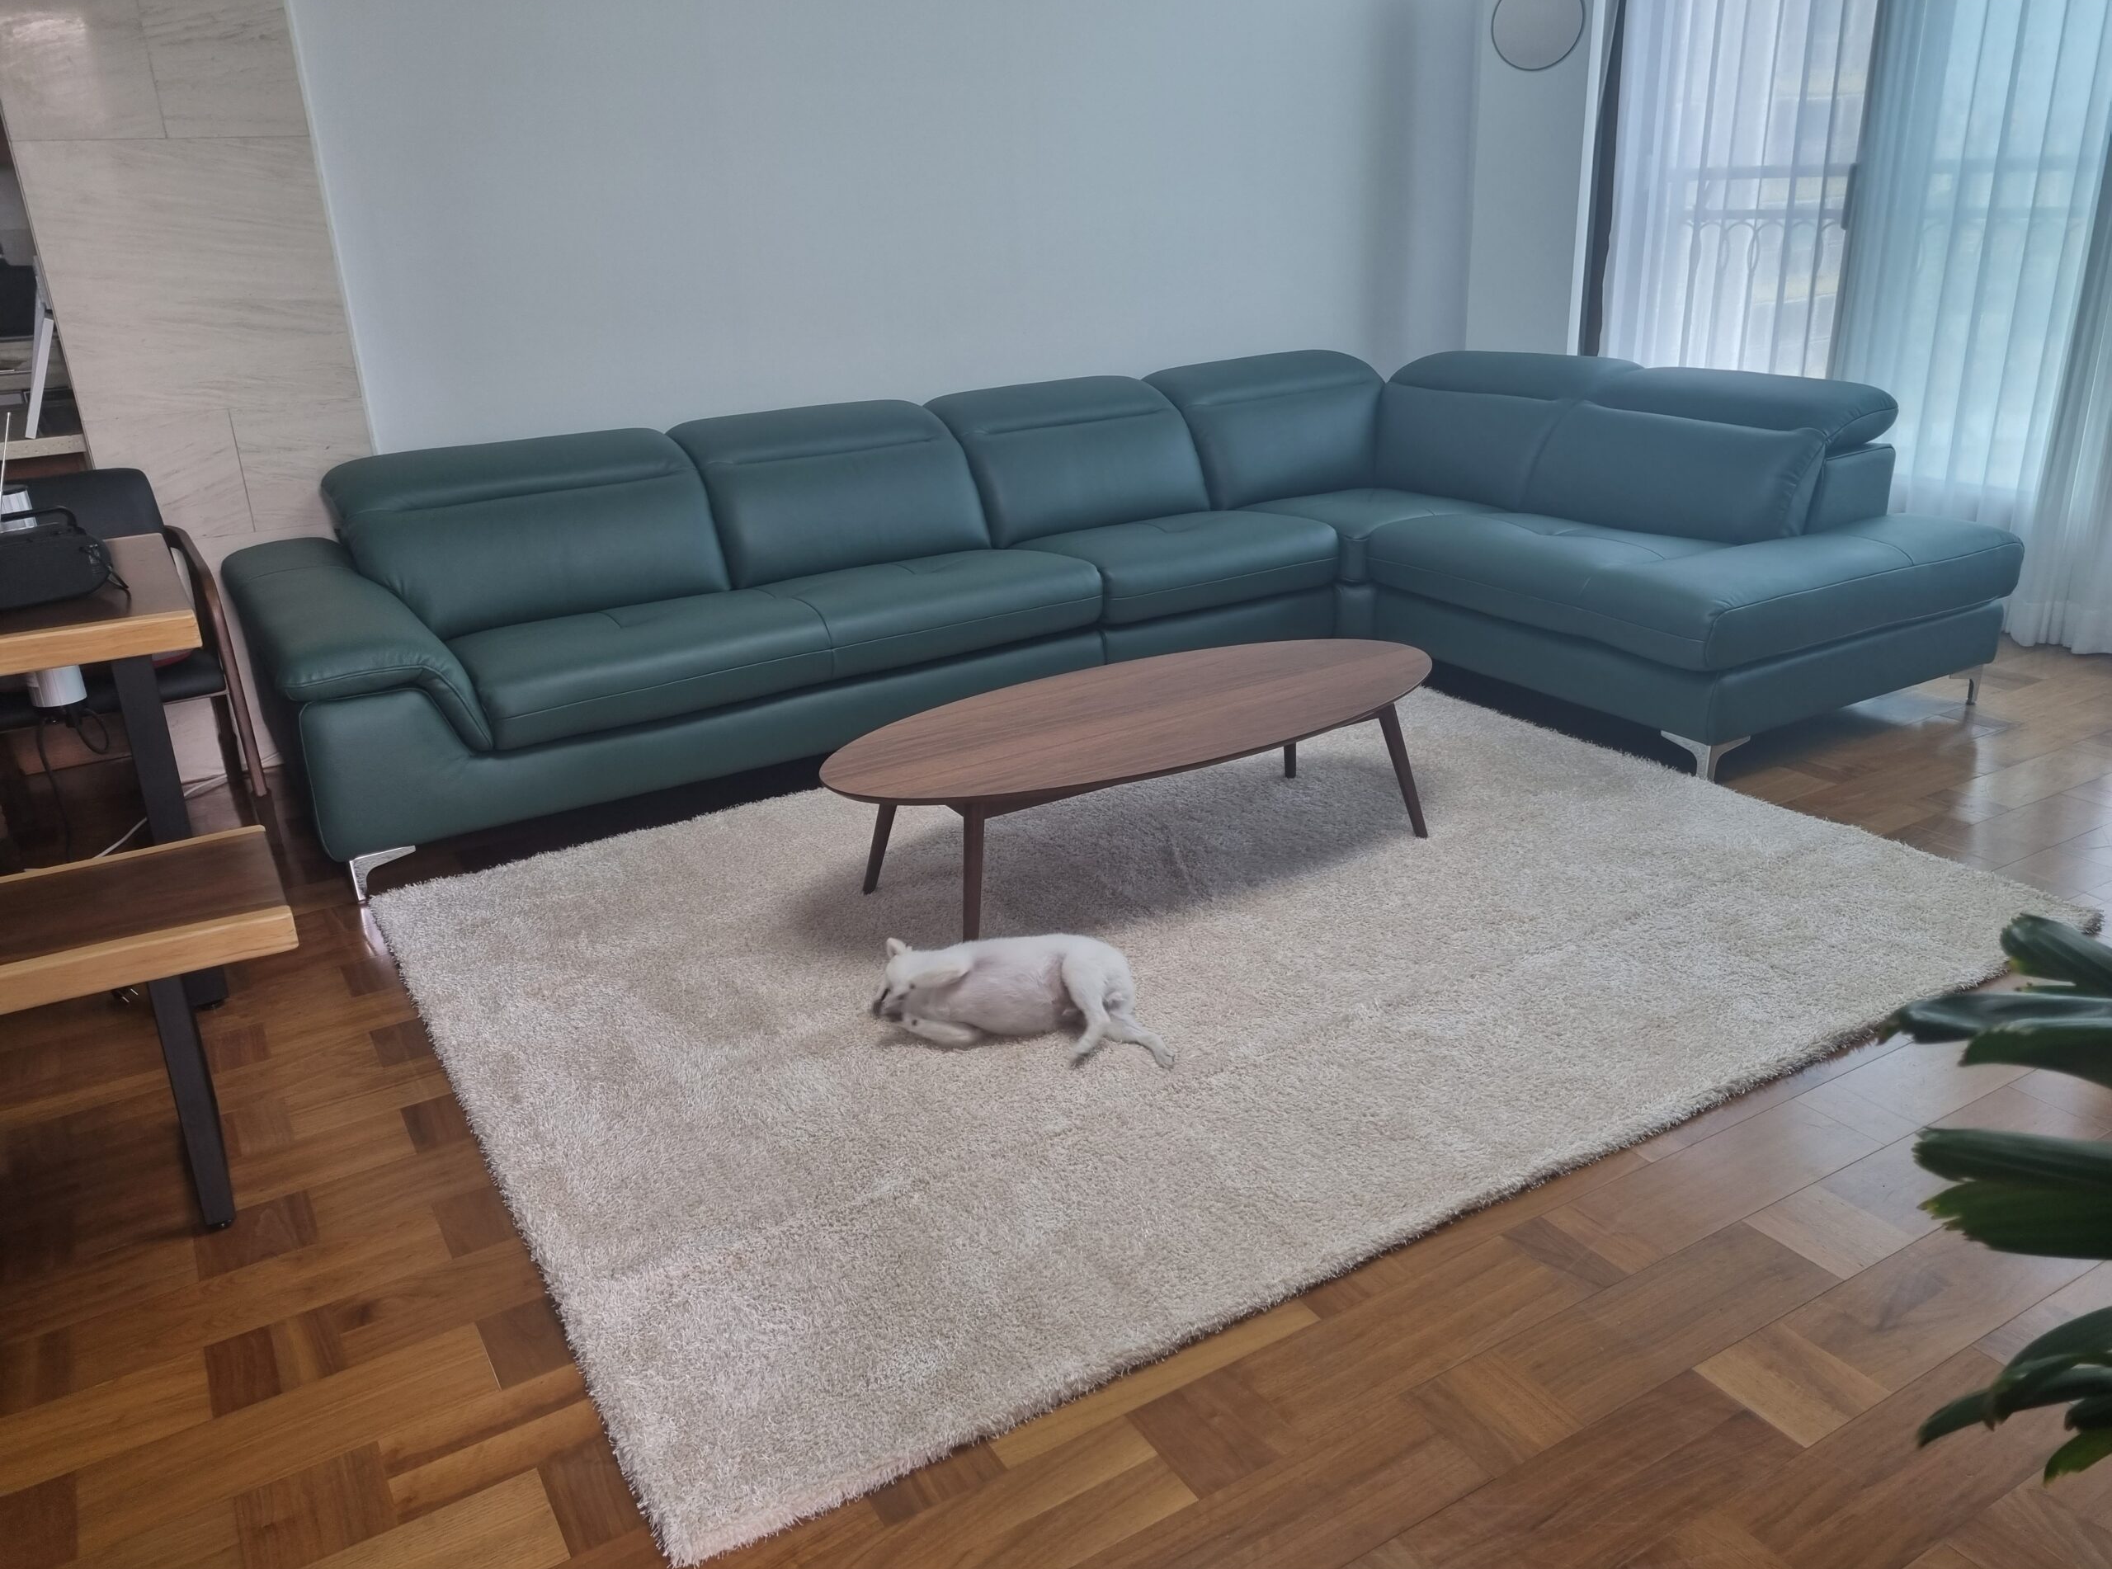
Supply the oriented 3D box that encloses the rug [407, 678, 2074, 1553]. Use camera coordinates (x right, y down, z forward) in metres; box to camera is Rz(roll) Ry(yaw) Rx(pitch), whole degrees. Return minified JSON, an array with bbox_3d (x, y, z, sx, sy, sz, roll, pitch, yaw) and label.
[{"bbox_3d":[0.234,0.247,3.103,2.680,0.030,2.040,-14,24,-28],"label":"rug"}]

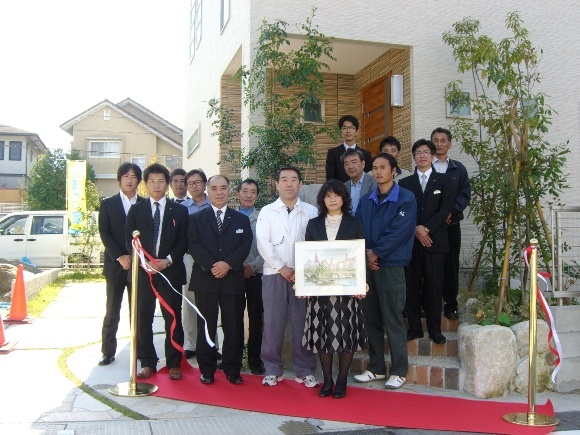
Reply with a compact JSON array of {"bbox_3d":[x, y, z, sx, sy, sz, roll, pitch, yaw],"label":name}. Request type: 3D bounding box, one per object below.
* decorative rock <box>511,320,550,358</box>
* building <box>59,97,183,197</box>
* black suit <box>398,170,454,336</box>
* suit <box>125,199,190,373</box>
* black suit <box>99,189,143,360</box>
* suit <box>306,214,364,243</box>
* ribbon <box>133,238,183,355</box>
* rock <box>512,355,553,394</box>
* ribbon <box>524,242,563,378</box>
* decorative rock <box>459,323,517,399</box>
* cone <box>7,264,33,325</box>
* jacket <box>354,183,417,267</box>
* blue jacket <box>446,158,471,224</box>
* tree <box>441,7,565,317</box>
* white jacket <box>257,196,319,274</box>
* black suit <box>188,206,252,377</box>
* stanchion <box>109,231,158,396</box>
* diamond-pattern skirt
[{"bbox_3d":[1.813,0.916,4.800,0.300,0.290,0.300,0,-3,6],"label":"decorative rock"},{"bbox_3d":[-7.300,-1.600,34.100,7.300,8.300,8.000,0,-3,0],"label":"building"},{"bbox_3d":[1.175,0.316,5.520,0.500,1.460,0.340,1,0,14],"label":"black suit"},{"bbox_3d":[-1.097,0.548,5.250,0.530,1.420,0.340,1,0,-10],"label":"suit"},{"bbox_3d":[-1.502,0.526,5.780,0.470,1.480,0.330,1,0,-17],"label":"black suit"},{"bbox_3d":[0.327,0.240,4.630,0.450,0.550,0.280,0,-3,2],"label":"suit"},{"bbox_3d":[-0.937,0.561,4.520,0.360,0.820,0.160,0,-3,0],"label":"ribbon"},{"bbox_3d":[1.927,1.248,5.060,0.300,0.290,0.270,1,0,6],"label":"rock"},{"bbox_3d":[1.721,0.661,4.340,0.280,0.930,0.170,1,0,6],"label":"ribbon"},{"bbox_3d":[1.542,1.116,4.970,0.410,0.550,0.380,1,0,6],"label":"decorative rock"},{"bbox_3d":[-3.341,0.931,7.850,0.370,0.700,0.370,1,0,-17],"label":"cone"},{"bbox_3d":[0.739,0.054,4.900,0.470,0.640,0.320,0,-3,16],"label":"jacket"},{"bbox_3d":[1.370,-0.243,5.720,0.500,0.600,0.300,0,-3,11],"label":"blue jacket"},{"bbox_3d":[1.929,-0.474,5.700,1.060,2.620,0.950,1,0,14],"label":"tree"},{"bbox_3d":[-0.004,0.144,4.970,0.510,0.610,0.310,0,-3,-2],"label":"white jacket"},{"bbox_3d":[-0.567,0.603,5.190,0.530,1.400,0.340,1,0,-5],"label":"black suit"},{"bbox_3d":[-1.104,0.665,4.530,0.350,1.130,0.350,0,-3,0],"label":"stanchion"},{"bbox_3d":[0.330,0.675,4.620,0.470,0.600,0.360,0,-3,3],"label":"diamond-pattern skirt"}]

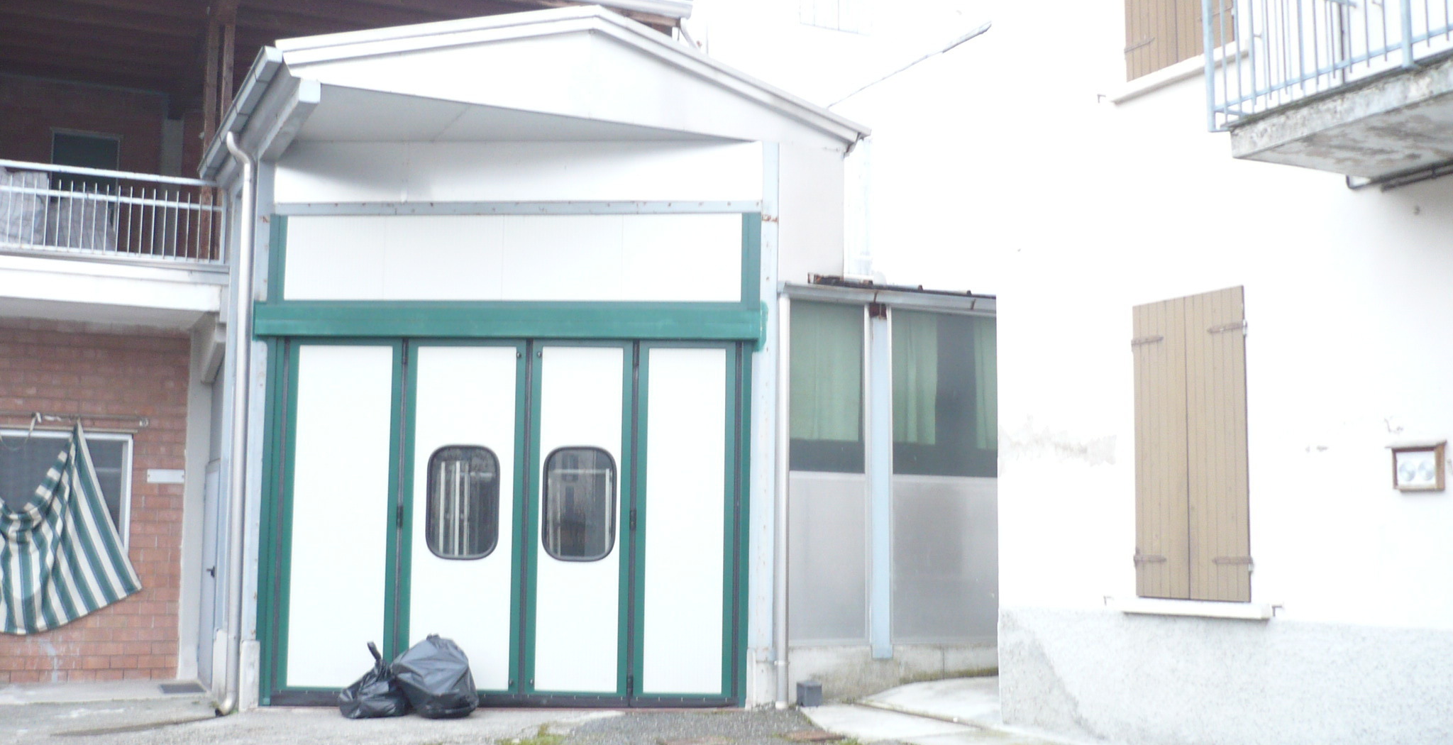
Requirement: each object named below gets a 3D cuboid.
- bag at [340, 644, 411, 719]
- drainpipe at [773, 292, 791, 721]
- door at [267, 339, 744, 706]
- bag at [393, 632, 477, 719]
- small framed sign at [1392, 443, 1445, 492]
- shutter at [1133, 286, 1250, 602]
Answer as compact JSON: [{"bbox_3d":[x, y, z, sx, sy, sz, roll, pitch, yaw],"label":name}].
[{"bbox_3d":[-2.865,2.512,12.017,0.560,0.600,0.480,0,-6,2],"label":"bag"},{"bbox_3d":[0.483,1.062,12.549,0.110,3.537,0.110,0,-6,2],"label":"drainpipe"},{"bbox_3d":[-1.873,1.289,12.590,4.086,3.139,0.100,0,-6,2],"label":"door"},{"bbox_3d":[-2.398,2.491,12.050,0.670,0.660,0.550,0,-6,2],"label":"bag"},{"bbox_3d":[3.486,0.480,7.395,0.090,0.245,0.278,4,-7,-26],"label":"small framed sign"},{"bbox_3d":[2.819,0.447,8.950,0.060,1.836,0.933,4,-7,-26],"label":"shutter"}]

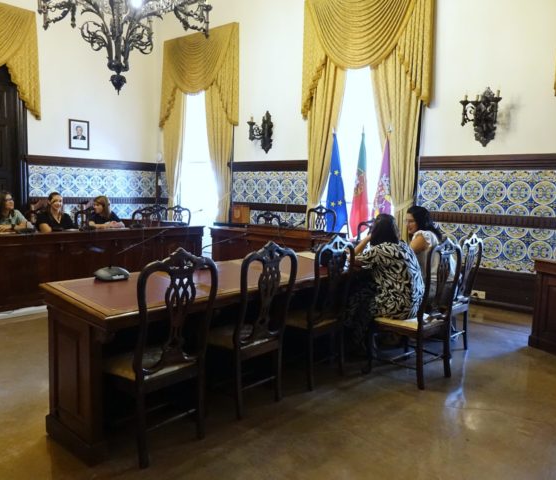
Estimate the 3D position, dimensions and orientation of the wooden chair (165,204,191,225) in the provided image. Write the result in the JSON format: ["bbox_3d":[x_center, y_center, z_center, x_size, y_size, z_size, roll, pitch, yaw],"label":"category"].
[{"bbox_3d":[-1.508,-0.013,8.077,0.550,1.085,0.510,7,8,40],"label":"wooden chair"}]

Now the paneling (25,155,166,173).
[{"bbox_3d":[-3.369,-1.461,9.273,0.080,0.185,2.800,7,8,40],"label":"paneling"}]

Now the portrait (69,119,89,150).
[{"bbox_3d":[-3.666,-1.945,8.887,0.030,0.535,0.380,7,8,40],"label":"portrait"}]

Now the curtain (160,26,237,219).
[{"bbox_3d":[-1.609,-1.778,9.418,2.120,4.310,0.250,7,8,40],"label":"curtain"}]

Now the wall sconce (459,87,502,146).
[{"bbox_3d":[2.473,-1.513,5.832,0.490,0.720,0.410,7,8,40],"label":"wall sconce"}]

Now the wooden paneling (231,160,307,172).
[{"bbox_3d":[-0.207,-1.284,8.361,1.820,0.185,0.080,7,8,40],"label":"wooden paneling"}]

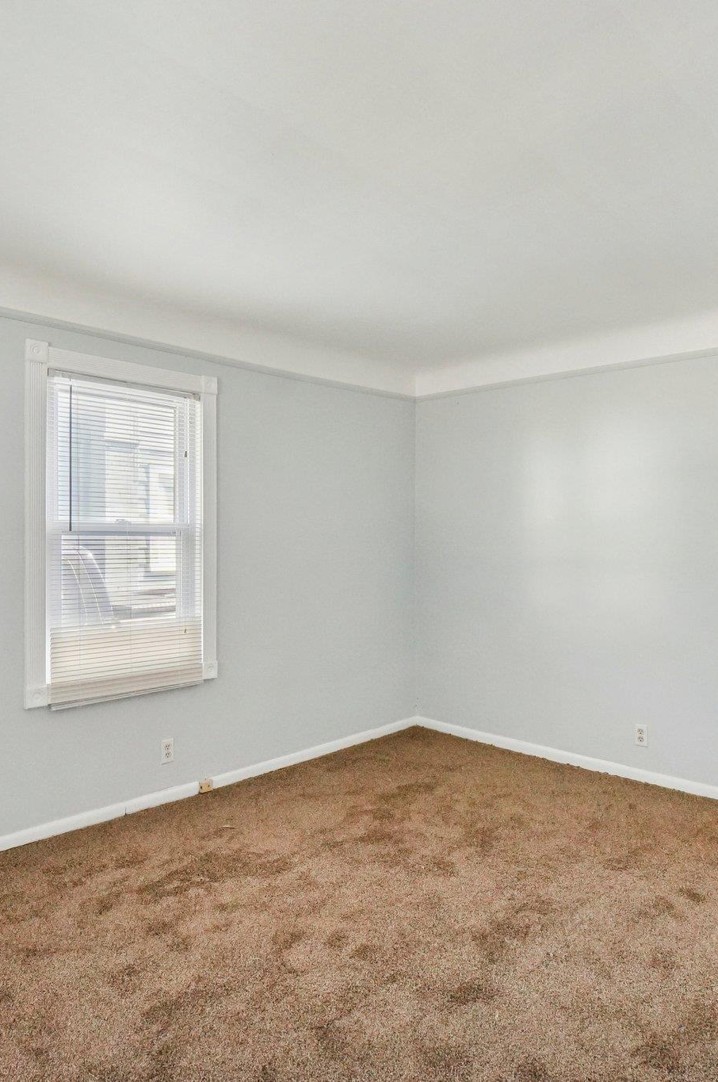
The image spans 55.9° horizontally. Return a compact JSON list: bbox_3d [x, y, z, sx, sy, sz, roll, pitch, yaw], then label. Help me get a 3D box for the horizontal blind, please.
[{"bbox_3d":[-1.077,-0.004,3.206,0.767,1.486,0.045,0,0,-45],"label":"horizontal blind"}]

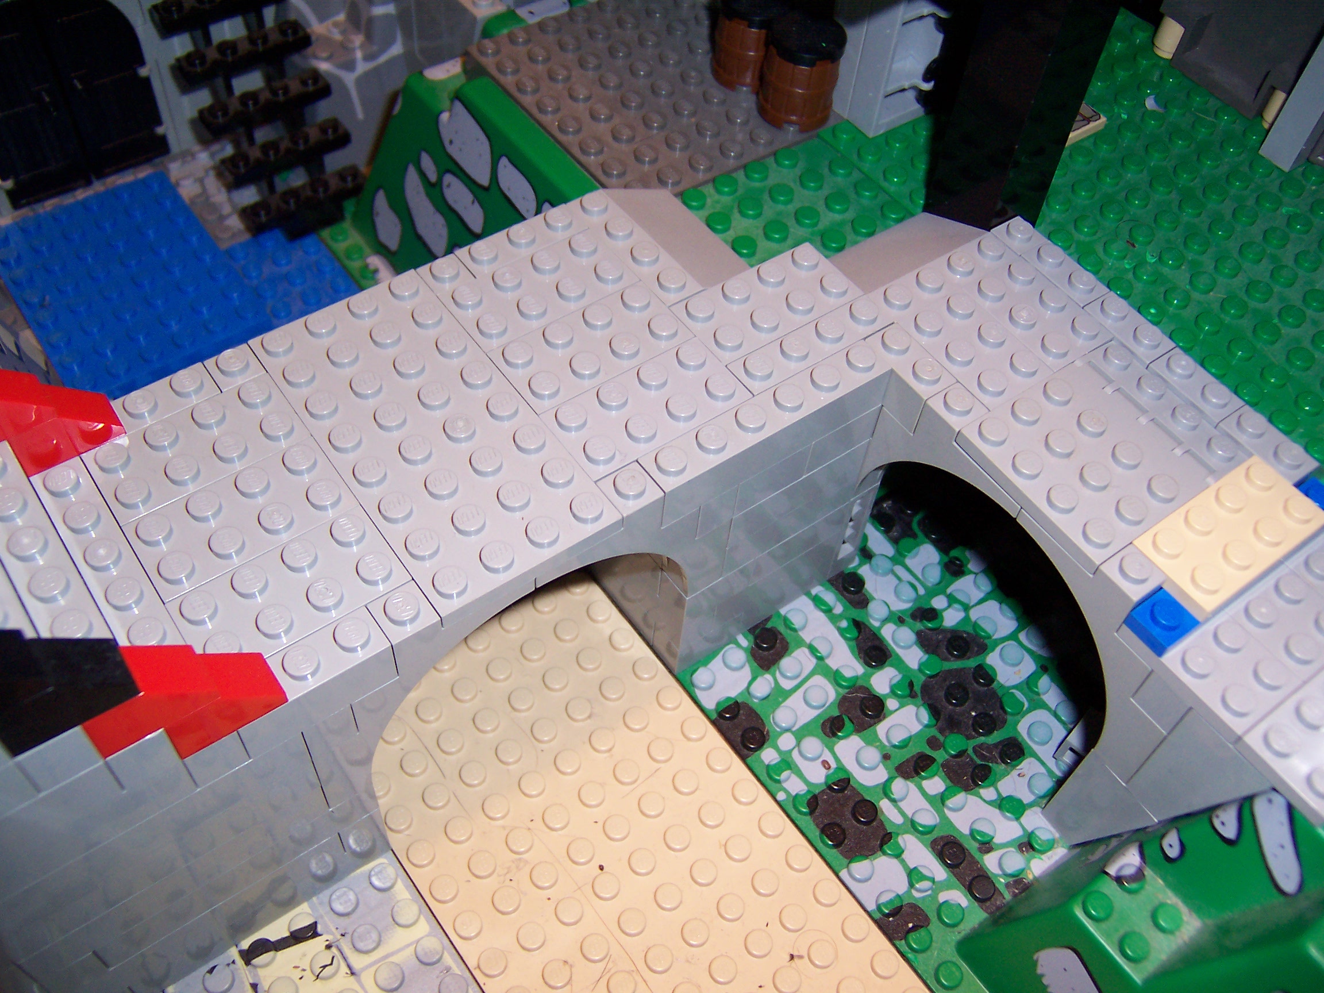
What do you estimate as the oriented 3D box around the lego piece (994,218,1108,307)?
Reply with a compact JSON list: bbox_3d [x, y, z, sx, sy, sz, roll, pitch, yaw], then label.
[{"bbox_3d":[0.071,-0.042,0.236,0.008,0.009,0.024,-29,61,-23],"label":"lego piece"}]

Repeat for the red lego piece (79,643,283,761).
[{"bbox_3d":[-0.061,0.025,0.160,0.024,0.020,0.008,-29,61,-23],"label":"red lego piece"}]

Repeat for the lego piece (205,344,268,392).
[{"bbox_3d":[-0.070,-0.019,0.208,0.008,0.010,0.008,-29,61,-23],"label":"lego piece"}]

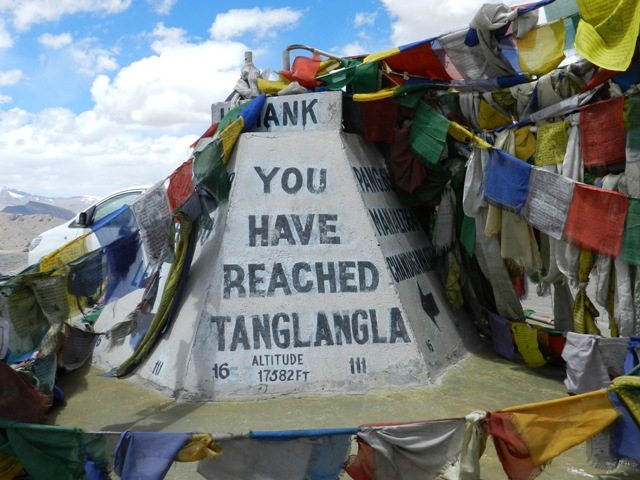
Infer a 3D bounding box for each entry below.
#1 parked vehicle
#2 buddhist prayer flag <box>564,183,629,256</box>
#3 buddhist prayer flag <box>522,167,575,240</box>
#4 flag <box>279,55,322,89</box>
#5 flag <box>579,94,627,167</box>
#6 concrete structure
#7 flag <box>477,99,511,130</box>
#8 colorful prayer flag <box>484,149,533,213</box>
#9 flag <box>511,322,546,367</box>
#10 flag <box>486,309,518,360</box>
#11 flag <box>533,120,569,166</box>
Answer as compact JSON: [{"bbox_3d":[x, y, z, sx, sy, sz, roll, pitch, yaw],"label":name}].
[{"bbox_3d":[-2.349,0.070,11.400,4.400,1.720,1.760,-1,-1,15],"label":"parked vehicle"},{"bbox_3d":[1.397,-0.104,3.550,0.290,0.300,0.050,12,0,25],"label":"buddhist prayer flag"},{"bbox_3d":[1.209,-0.192,3.700,0.235,0.310,0.040,12,2,24],"label":"buddhist prayer flag"},{"bbox_3d":[-0.123,-1.067,4.450,0.260,0.200,0.100,0,4,6],"label":"flag"},{"bbox_3d":[1.473,-0.564,3.650,0.230,0.330,0.050,2,4,23],"label":"flag"},{"bbox_3d":[-0.232,-0.034,4.393,2.440,1.549,2.111,0,-1,-10],"label":"concrete structure"},{"bbox_3d":[1.025,-0.741,4.150,0.190,0.190,0.060,1,4,11],"label":"flag"},{"bbox_3d":[1.046,-0.330,3.900,0.260,0.280,0.050,10,0,25],"label":"colorful prayer flag"},{"bbox_3d":[1.157,0.580,3.900,0.160,0.230,0.040,-15,0,15],"label":"flag"},{"bbox_3d":[1.130,0.591,4.350,0.180,0.280,0.060,-5,4,20],"label":"flag"},{"bbox_3d":[1.384,-0.577,4.200,0.200,0.260,0.040,0,0,15],"label":"flag"}]

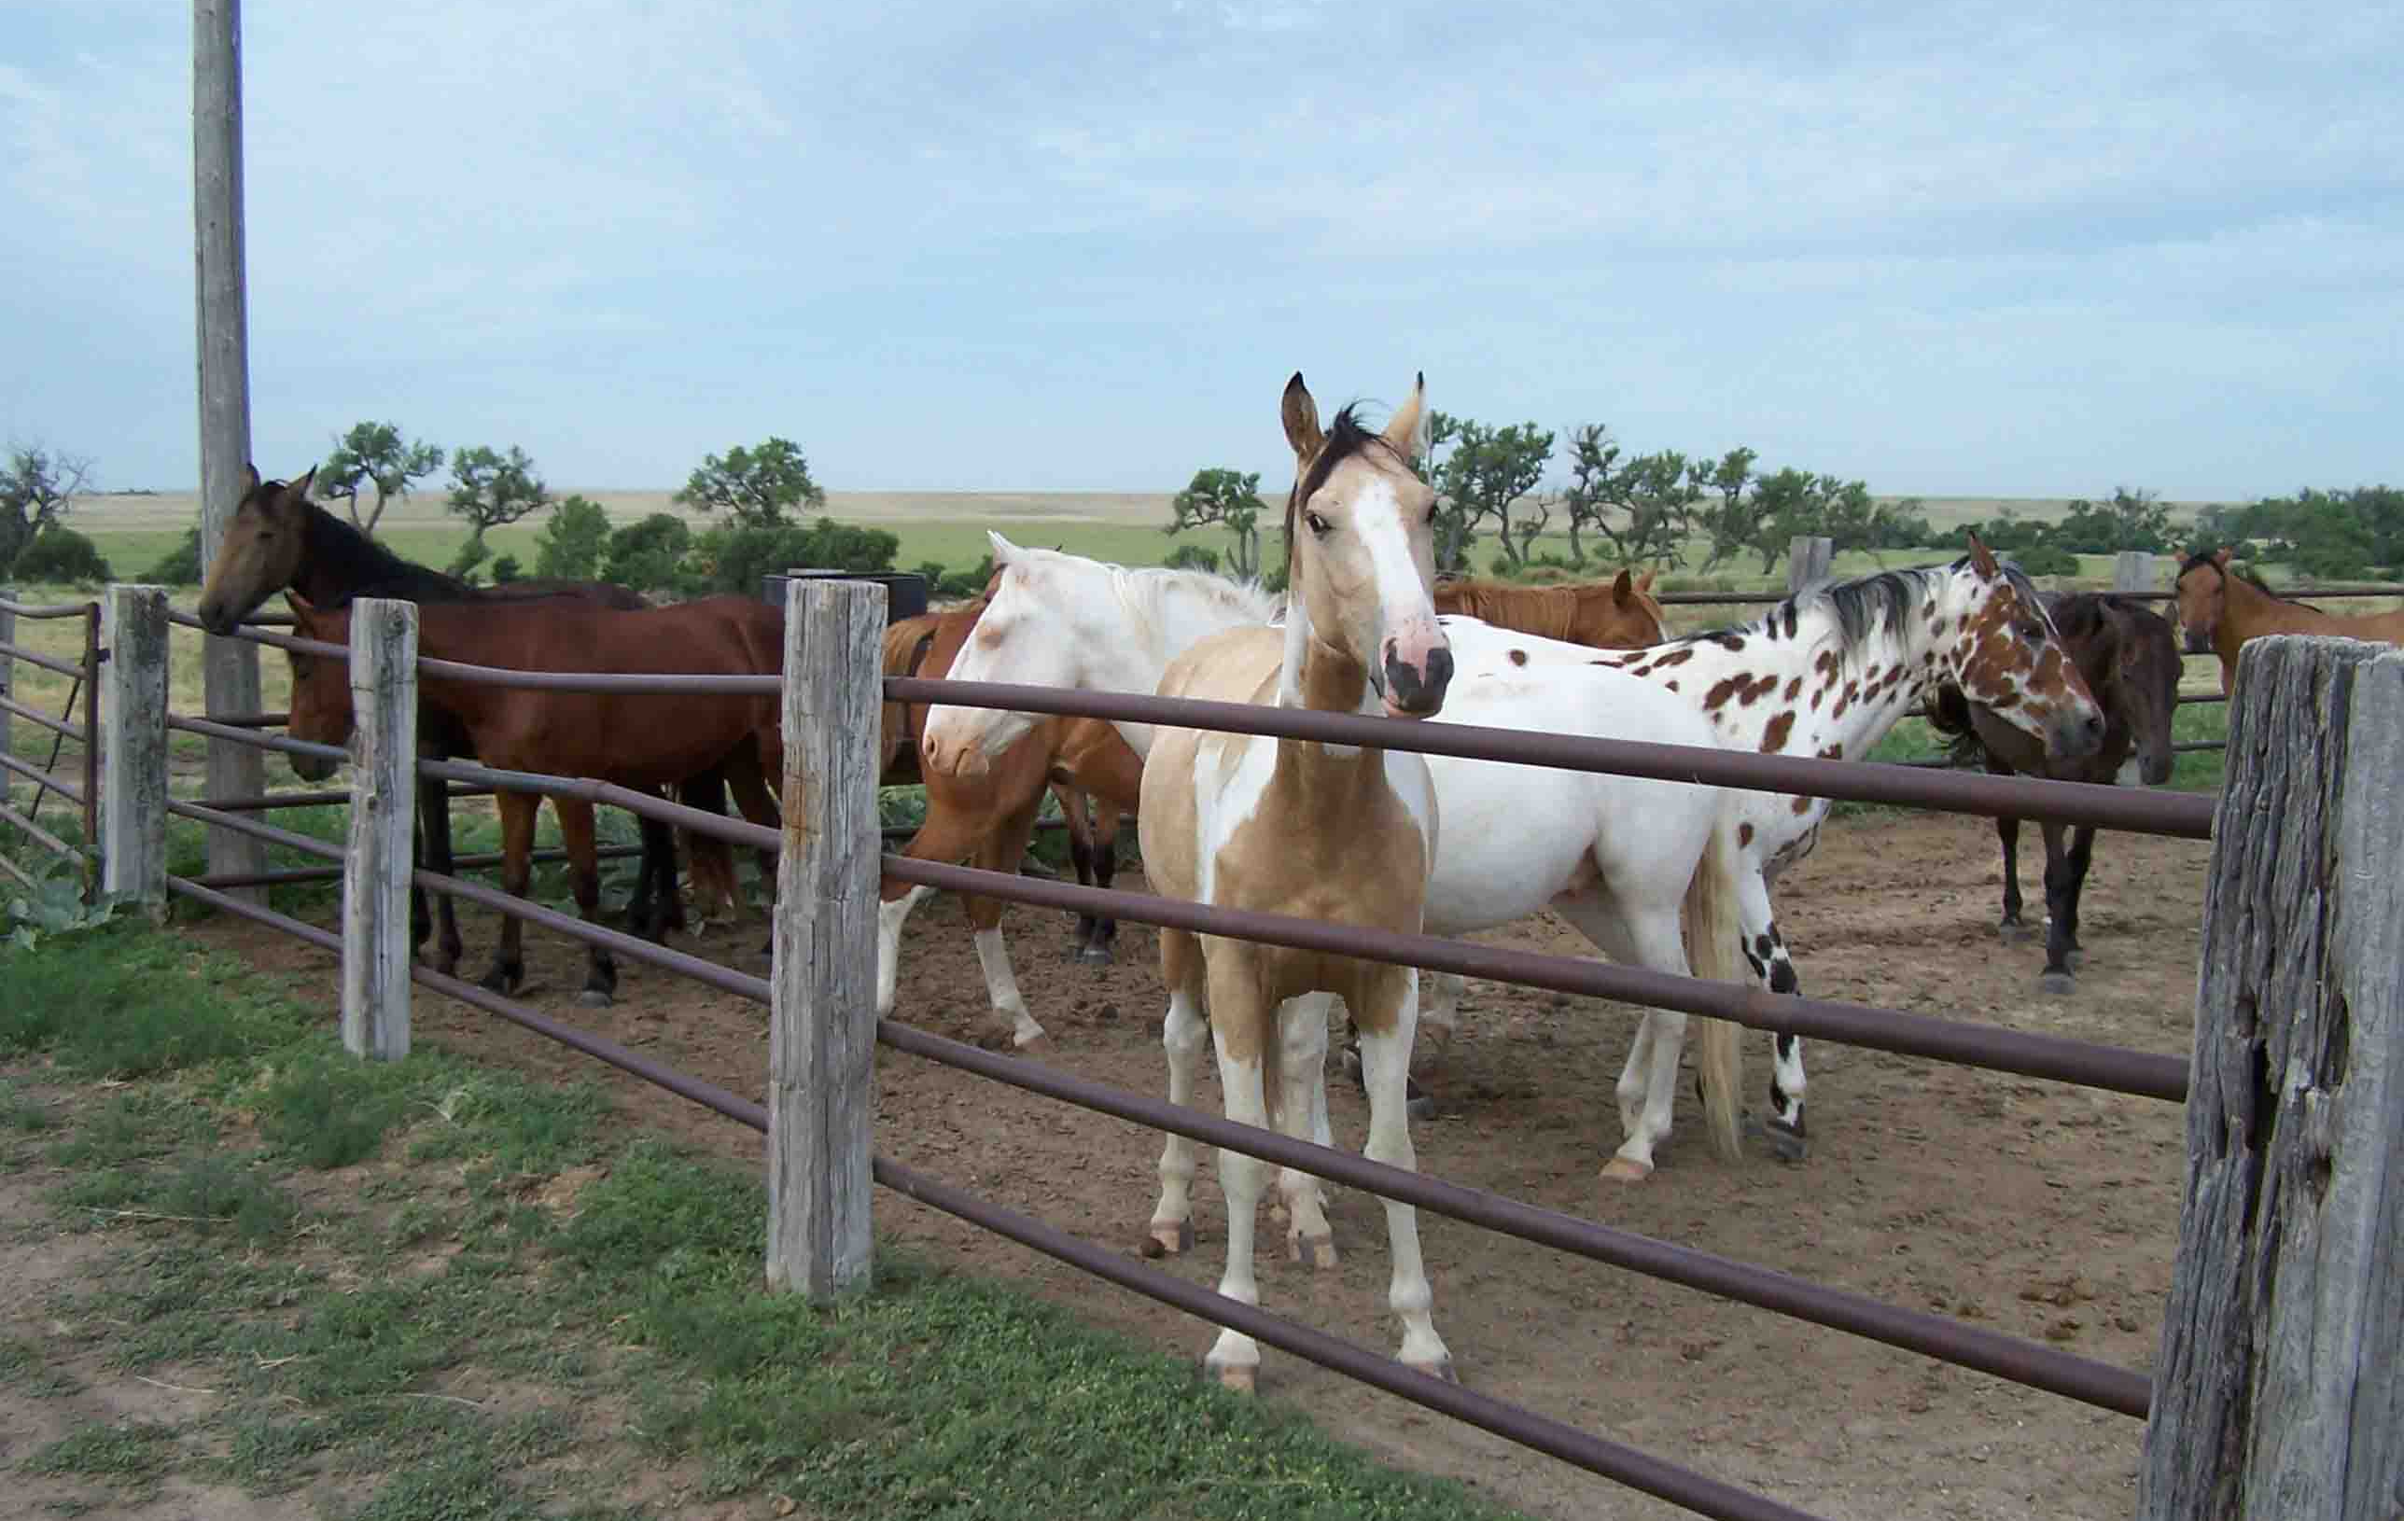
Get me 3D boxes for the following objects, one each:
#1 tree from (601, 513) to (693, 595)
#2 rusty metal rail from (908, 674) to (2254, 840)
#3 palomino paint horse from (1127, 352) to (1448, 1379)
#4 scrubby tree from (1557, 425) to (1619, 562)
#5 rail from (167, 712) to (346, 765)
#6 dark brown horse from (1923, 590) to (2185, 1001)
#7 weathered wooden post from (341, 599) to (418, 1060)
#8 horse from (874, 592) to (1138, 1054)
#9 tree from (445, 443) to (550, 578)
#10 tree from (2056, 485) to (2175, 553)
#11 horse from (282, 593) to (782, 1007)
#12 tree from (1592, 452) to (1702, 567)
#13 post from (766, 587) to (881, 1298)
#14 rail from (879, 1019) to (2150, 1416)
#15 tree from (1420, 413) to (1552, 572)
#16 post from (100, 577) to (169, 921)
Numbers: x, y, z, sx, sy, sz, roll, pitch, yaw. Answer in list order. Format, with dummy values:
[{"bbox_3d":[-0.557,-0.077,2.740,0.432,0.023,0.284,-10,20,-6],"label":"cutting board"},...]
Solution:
[{"bbox_3d":[-13.027,-4.801,61.902,2.150,1.977,2.000,1,6,0],"label":"tree"},{"bbox_3d":[0.342,-0.042,4.779,0.058,0.058,3.129,-5,8,-42],"label":"rusty metal rail"},{"bbox_3d":[0.211,0.229,5.566,0.580,1.980,1.750,-1,6,-12],"label":"palomino paint horse"},{"bbox_3d":[12.961,-8.801,87.770,2.100,4.662,2.000,1,6,0],"label":"scrubby tree"},{"bbox_3d":[-3.698,-0.096,10.225,0.058,0.058,3.000,-2,4,-32],"label":"rail"},{"bbox_3d":[3.414,0.044,10.714,0.580,1.500,2.000,1,6,3],"label":"dark brown horse"},{"bbox_3d":[-2.760,0.239,8.823,0.180,1.563,0.230,-3,7,-37],"label":"weathered wooden post"},{"bbox_3d":[0.199,0.161,9.016,2.400,1.550,0.580,0,6,-5],"label":"horse"},{"bbox_3d":[-17.614,-6.247,66.000,2.583,3.335,2.325,0,6,0],"label":"tree"},{"bbox_3d":[34.624,-9.145,100.000,4.555,2.562,4.099,0,6,0],"label":"tree"},{"bbox_3d":[-2.287,0.101,9.363,2.000,1.440,0.580,-2,6,-22],"label":"horse"},{"bbox_3d":[12.429,-7.031,74.000,3.107,3.371,2.796,0,6,0],"label":"tree"},{"bbox_3d":[-0.854,0.418,6.018,0.190,1.652,0.230,-3,7,-37],"label":"post"},{"bbox_3d":[0.289,0.740,4.779,0.058,0.058,3.078,-5,8,-41],"label":"rail"},{"bbox_3d":[7.763,-7.302,72.000,3.766,4.304,3.390,0,6,0],"label":"tree"},{"bbox_3d":[-4.672,-0.032,11.528,0.235,1.451,0.235,-3,7,-37],"label":"post"}]

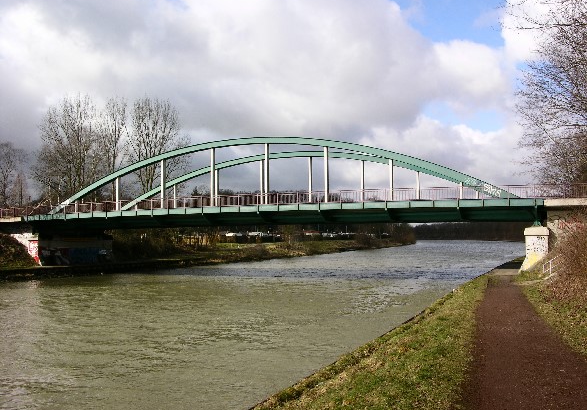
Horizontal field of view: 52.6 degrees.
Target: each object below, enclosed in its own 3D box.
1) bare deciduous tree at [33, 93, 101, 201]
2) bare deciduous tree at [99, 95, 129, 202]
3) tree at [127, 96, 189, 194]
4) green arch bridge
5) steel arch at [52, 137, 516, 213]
[{"bbox_3d":[-37.740,-6.210,98.540,11.230,24.920,10.670,1,-4,-21],"label":"bare deciduous tree"},{"bbox_3d":[-29.920,-5.900,98.520,6.190,24.190,5.880,1,-3,-17],"label":"bare deciduous tree"},{"bbox_3d":[-22.600,-6.100,98.520,10.240,24.470,9.730,0,-3,-13],"label":"tree"},{"bbox_3d":[-3.040,-1.620,62.320,56.400,8.420,14.100,-2,-4,25],"label":"green arch bridge"},{"bbox_3d":[-4.940,-2.640,57.520,49.710,6.920,0.700,-2,-4,25],"label":"steel arch"}]

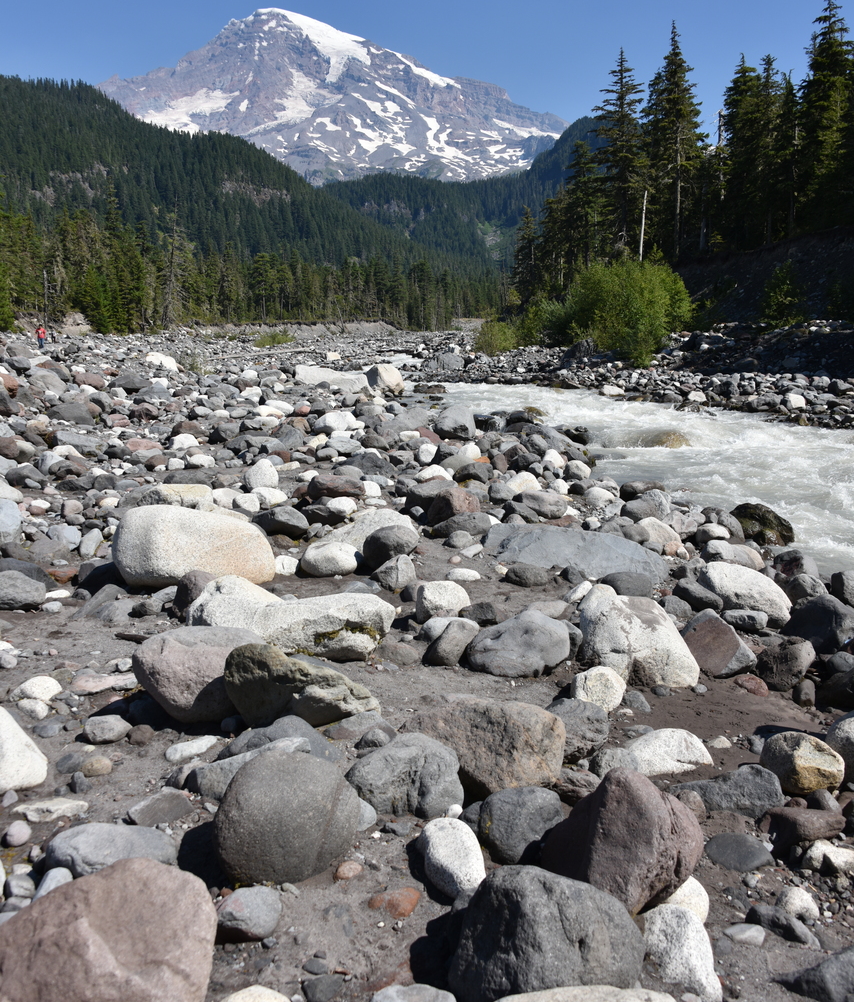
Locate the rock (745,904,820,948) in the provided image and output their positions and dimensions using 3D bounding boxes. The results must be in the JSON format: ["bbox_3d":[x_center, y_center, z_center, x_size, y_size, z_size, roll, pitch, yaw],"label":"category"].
[{"bbox_3d":[0.835,0.998,2.343,0.176,0.081,0.079,7,11,37],"label":"rock"}]

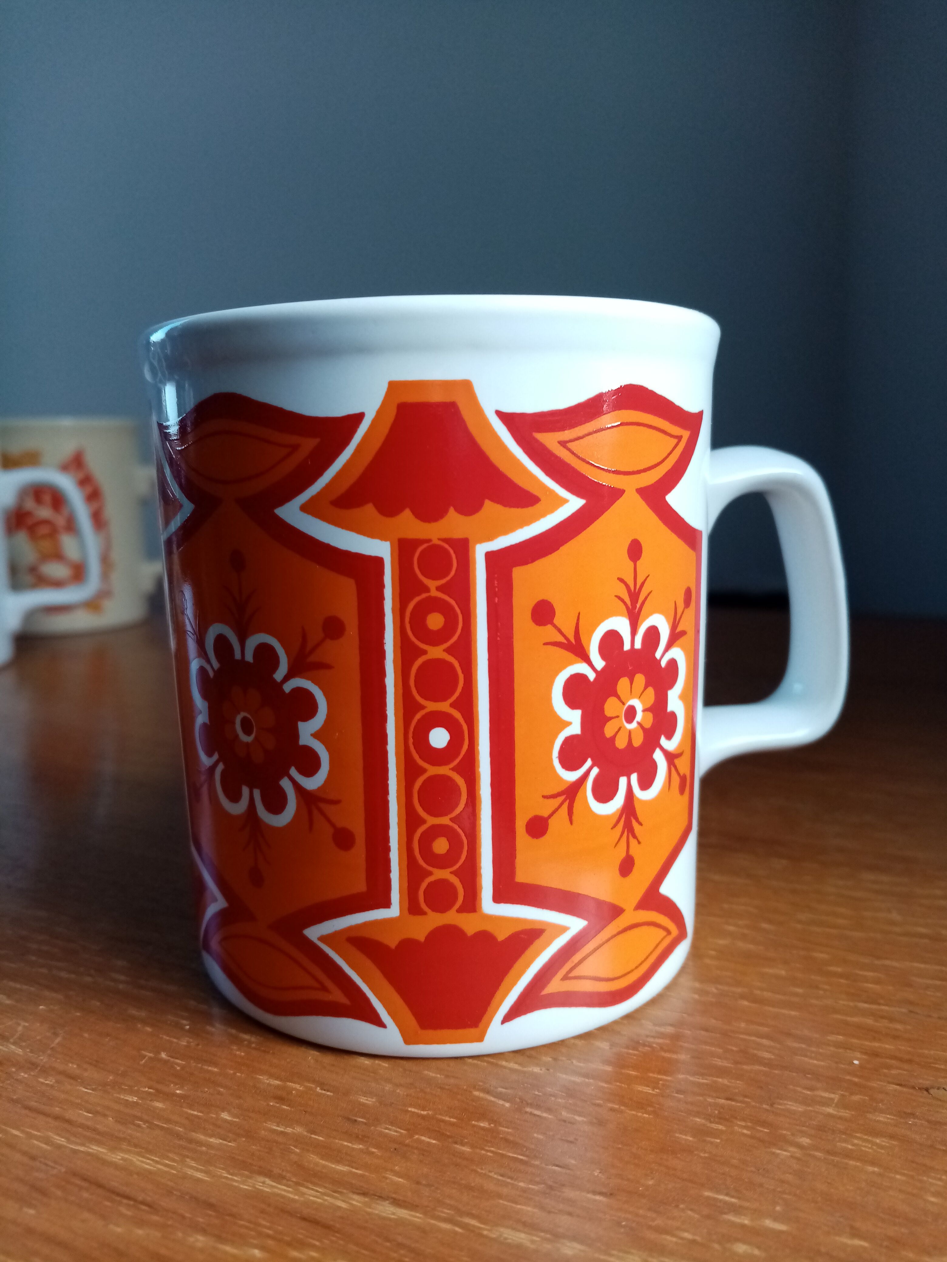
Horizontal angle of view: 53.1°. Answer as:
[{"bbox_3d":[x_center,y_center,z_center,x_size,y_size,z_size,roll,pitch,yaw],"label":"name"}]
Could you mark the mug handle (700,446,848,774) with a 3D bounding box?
[{"bbox_3d":[0.046,-0.003,0.149,0.025,0.052,0.015,-2,11,-4],"label":"mug handle"}]

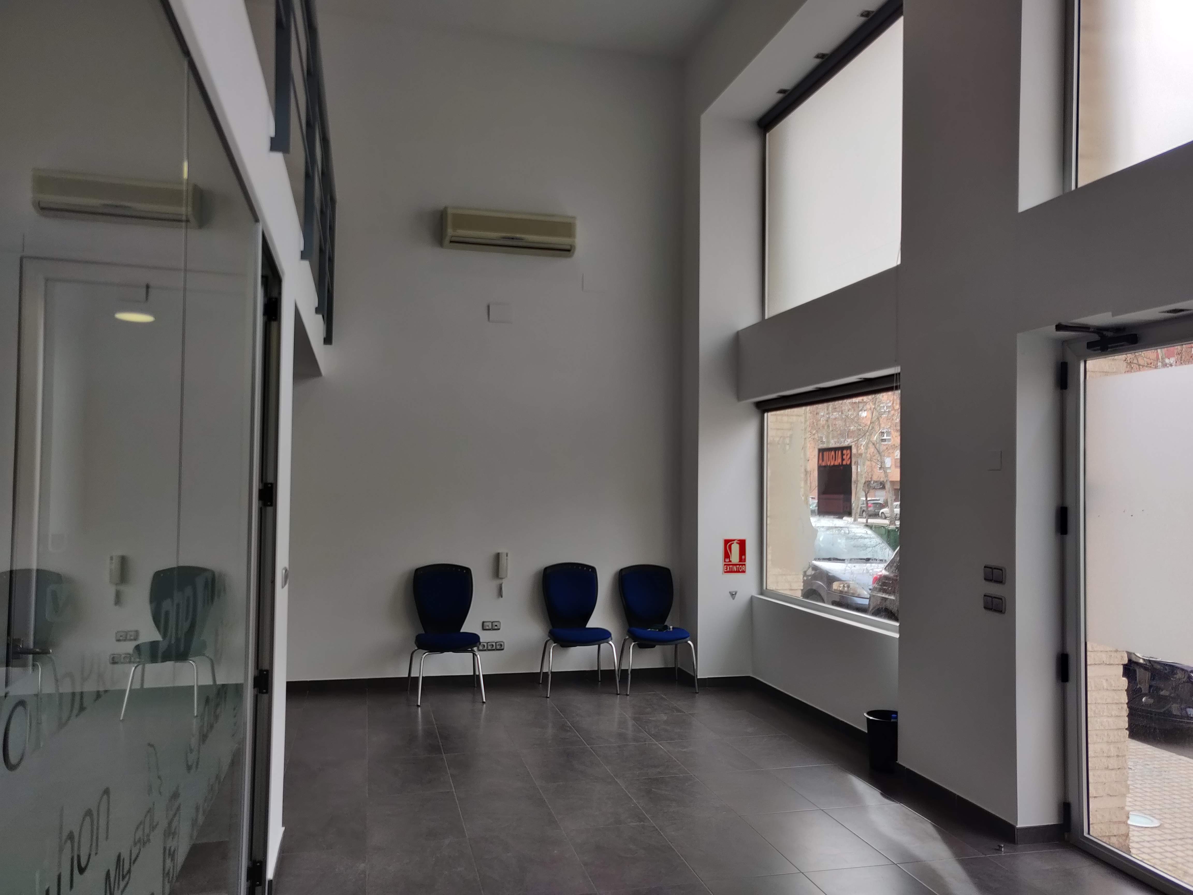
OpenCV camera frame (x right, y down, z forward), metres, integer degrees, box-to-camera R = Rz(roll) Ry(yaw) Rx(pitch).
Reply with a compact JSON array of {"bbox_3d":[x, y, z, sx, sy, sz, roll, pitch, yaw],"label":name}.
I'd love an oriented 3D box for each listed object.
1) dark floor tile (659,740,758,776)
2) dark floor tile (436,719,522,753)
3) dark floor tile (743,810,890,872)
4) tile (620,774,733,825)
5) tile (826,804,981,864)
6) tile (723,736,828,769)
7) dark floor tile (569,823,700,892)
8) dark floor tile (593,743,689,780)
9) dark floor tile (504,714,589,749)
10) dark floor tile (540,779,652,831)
[{"bbox_3d":[0.688,1.895,5.296,0.442,0.012,0.626,2,-3,-15],"label":"dark floor tile"},{"bbox_3d":[-0.787,1.891,5.601,0.452,0.010,0.650,2,-3,-15],"label":"dark floor tile"},{"bbox_3d":[1.020,1.849,4.061,0.452,0.010,0.650,2,-3,-15],"label":"dark floor tile"},{"bbox_3d":[0.417,1.857,4.564,0.442,0.012,0.626,2,-3,-15],"label":"tile"},{"bbox_3d":[1.457,1.863,4.176,0.452,0.010,0.650,2,-3,-15],"label":"tile"},{"bbox_3d":[1.122,1.907,5.404,0.440,0.010,0.630,2,-3,-15],"label":"tile"},{"bbox_3d":[0.146,1.820,3.833,0.452,0.010,0.650,2,-3,-15],"label":"dark floor tile"},{"bbox_3d":[0.252,1.891,5.202,0.452,0.010,0.650,2,-3,-15],"label":"dark floor tile"},{"bbox_3d":[-0.346,1.892,5.678,0.440,0.010,0.630,2,-3,-15],"label":"dark floor tile"},{"bbox_3d":[-0.019,1.841,4.443,0.440,0.010,0.630,2,-3,-15],"label":"dark floor tile"}]

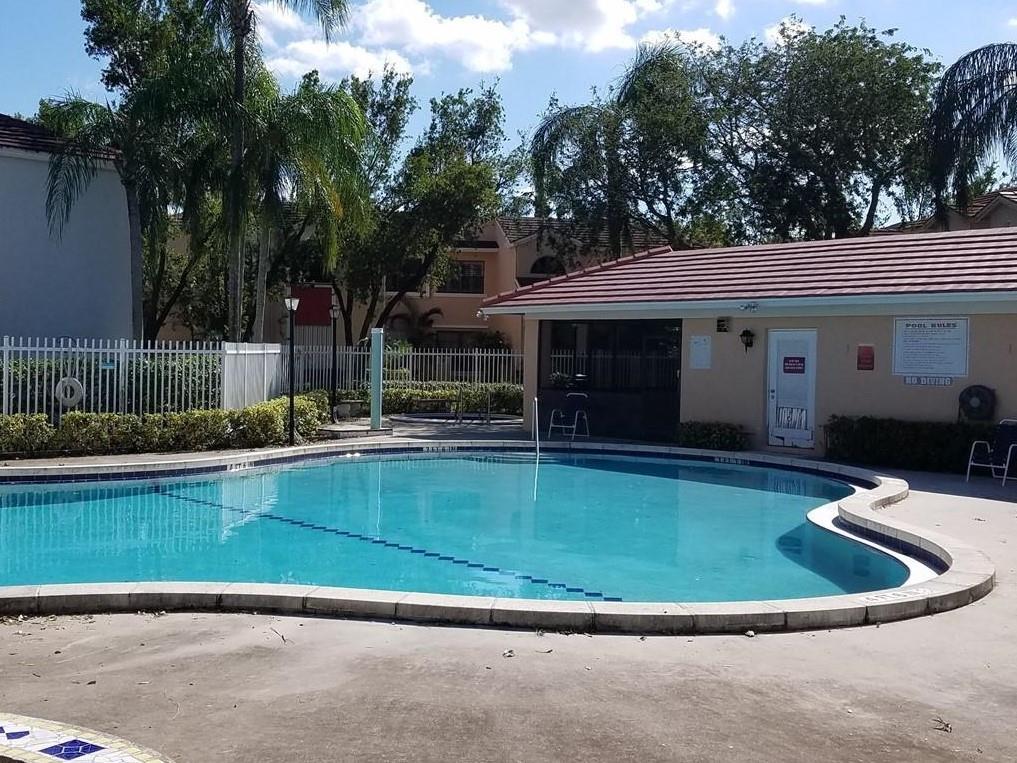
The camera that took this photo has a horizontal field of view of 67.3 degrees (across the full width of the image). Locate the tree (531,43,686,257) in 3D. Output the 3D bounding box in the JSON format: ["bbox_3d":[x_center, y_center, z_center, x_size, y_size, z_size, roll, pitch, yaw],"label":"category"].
[{"bbox_3d":[3.204,-4.843,24.000,5.000,11.610,5.000,1,1,0],"label":"tree"}]

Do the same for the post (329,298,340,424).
[{"bbox_3d":[-3.576,-0.354,15.700,0.250,2.460,0.250,1,1,0],"label":"post"}]

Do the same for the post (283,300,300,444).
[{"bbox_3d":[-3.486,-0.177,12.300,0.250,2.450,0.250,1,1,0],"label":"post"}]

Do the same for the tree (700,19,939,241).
[{"bbox_3d":[8.874,-4.614,21.800,6.800,11.490,6.500,1,1,0],"label":"tree"}]

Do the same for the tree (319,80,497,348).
[{"bbox_3d":[-3.014,-4.515,24.500,6.000,10.660,6.000,1,1,0],"label":"tree"}]

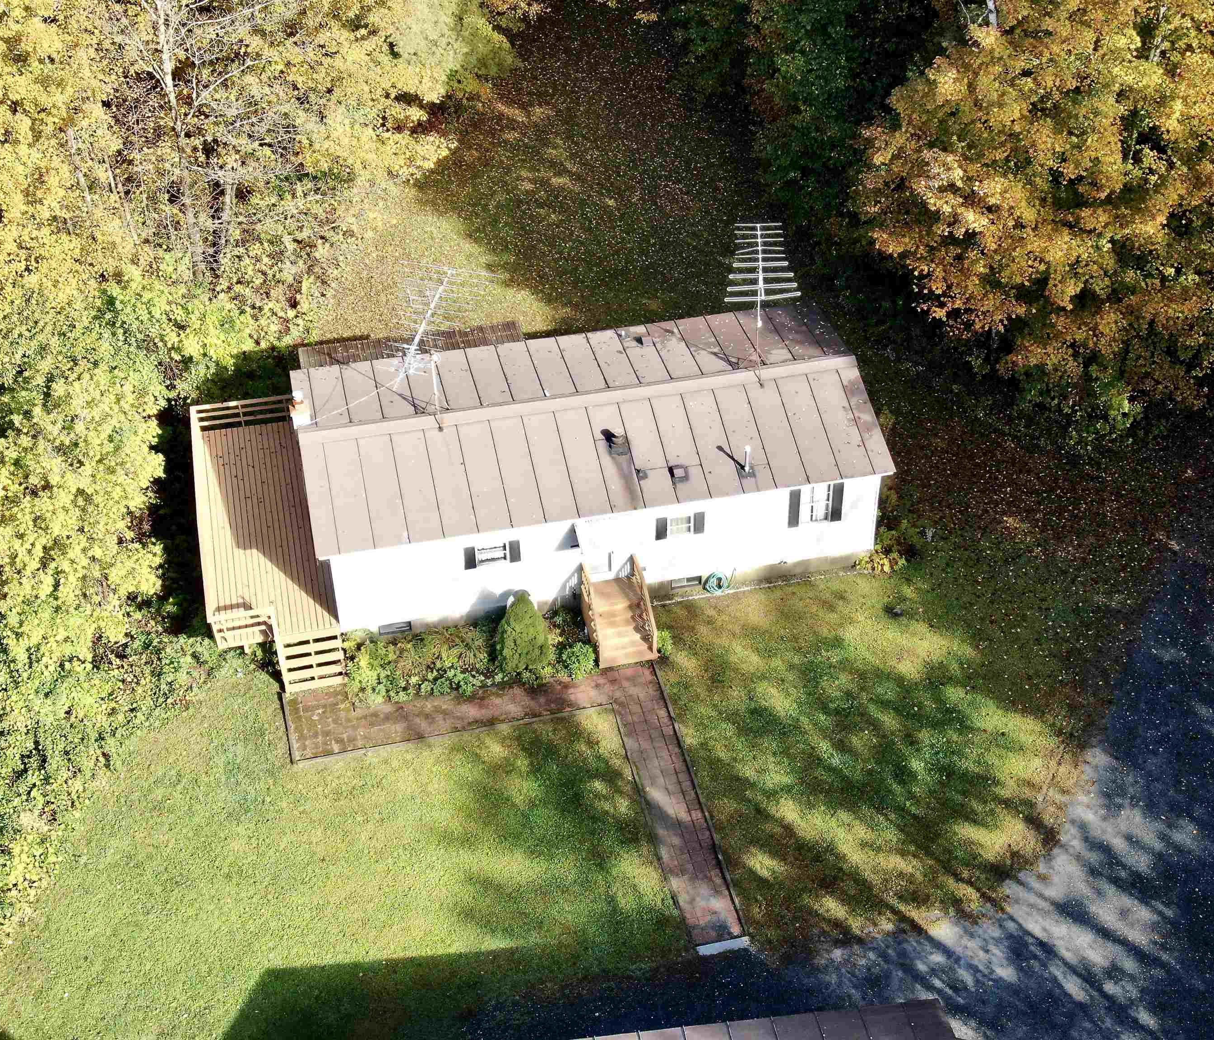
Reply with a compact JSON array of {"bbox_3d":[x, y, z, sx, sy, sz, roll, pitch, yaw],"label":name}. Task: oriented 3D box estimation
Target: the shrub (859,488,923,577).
[{"bbox_3d":[7.828,0.412,53.516,1.496,1.188,1.672,-8,43,-8],"label":"shrub"}]

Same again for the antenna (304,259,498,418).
[{"bbox_3d":[-4.805,-3.657,49.707,3.256,3.608,4.752,9,44,10],"label":"antenna"}]

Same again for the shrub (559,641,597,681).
[{"bbox_3d":[-0.796,3.588,50.586,0.915,0.660,0.836,-8,43,-8],"label":"shrub"}]

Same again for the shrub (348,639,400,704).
[{"bbox_3d":[-6.106,3.980,50.104,1.267,0.836,1.100,-8,43,-8],"label":"shrub"}]

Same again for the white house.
[{"bbox_3d":[-0.550,-1.577,53.032,15.282,4.919,8.378,-8,43,-8],"label":"white house"}]

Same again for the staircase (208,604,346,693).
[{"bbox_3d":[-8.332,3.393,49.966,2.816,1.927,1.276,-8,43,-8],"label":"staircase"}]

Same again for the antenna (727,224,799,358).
[{"bbox_3d":[4.110,-6.092,52.026,1.936,2.464,3.300,-1,43,0],"label":"antenna"}]

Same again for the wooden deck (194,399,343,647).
[{"bbox_3d":[-9.551,0.217,53.417,3.274,1.927,9.020,-8,43,-8],"label":"wooden deck"}]

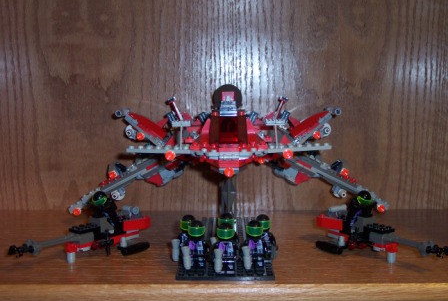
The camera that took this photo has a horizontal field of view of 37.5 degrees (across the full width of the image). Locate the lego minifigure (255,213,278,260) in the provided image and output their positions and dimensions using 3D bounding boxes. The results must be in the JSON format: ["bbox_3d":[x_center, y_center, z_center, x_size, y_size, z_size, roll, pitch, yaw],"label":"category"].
[{"bbox_3d":[0.034,0.077,0.570,0.025,0.043,0.019,0,7,0],"label":"lego minifigure"}]

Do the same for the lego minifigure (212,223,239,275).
[{"bbox_3d":[0.002,0.080,0.543,0.024,0.043,0.019,0,7,0],"label":"lego minifigure"}]

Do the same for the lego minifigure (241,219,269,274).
[{"bbox_3d":[0.025,0.079,0.551,0.024,0.043,0.019,0,7,0],"label":"lego minifigure"}]

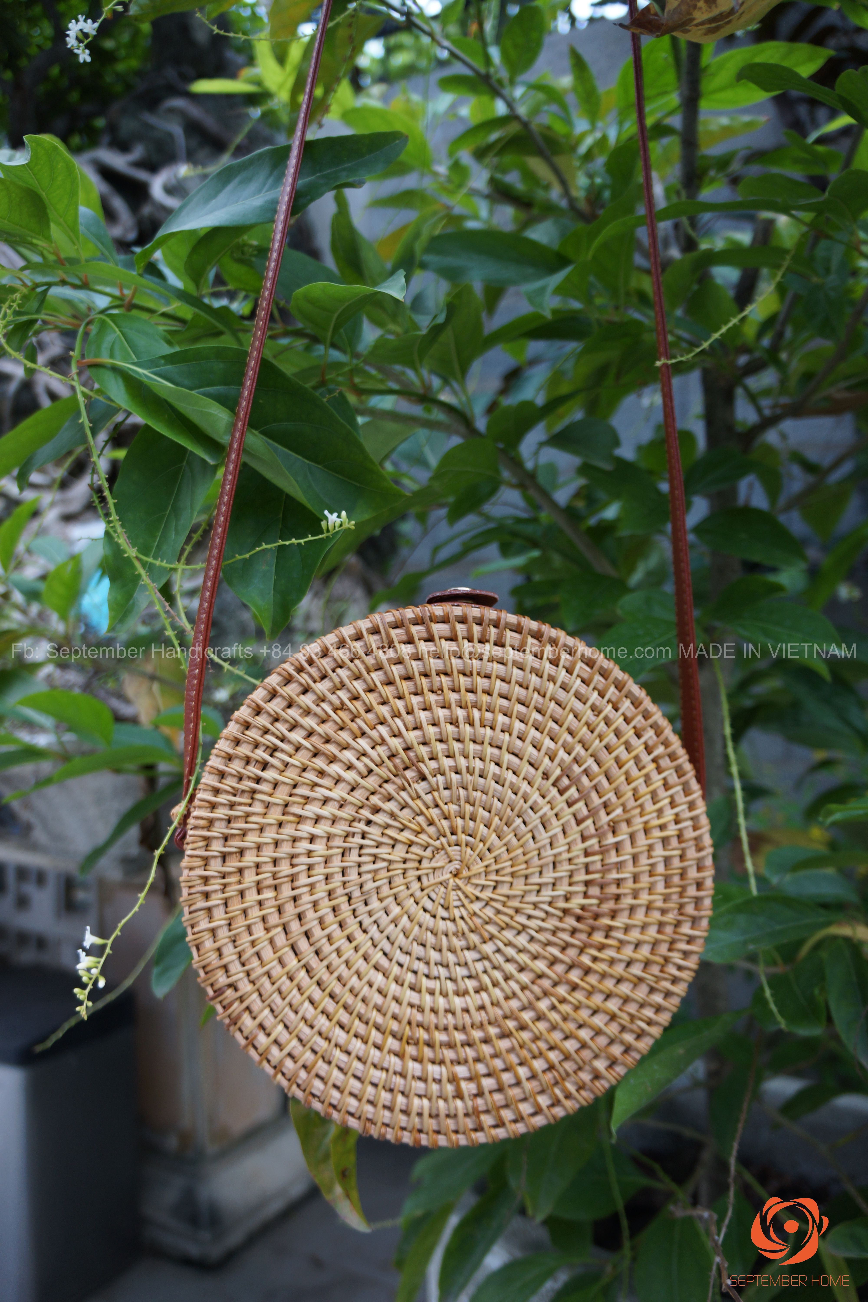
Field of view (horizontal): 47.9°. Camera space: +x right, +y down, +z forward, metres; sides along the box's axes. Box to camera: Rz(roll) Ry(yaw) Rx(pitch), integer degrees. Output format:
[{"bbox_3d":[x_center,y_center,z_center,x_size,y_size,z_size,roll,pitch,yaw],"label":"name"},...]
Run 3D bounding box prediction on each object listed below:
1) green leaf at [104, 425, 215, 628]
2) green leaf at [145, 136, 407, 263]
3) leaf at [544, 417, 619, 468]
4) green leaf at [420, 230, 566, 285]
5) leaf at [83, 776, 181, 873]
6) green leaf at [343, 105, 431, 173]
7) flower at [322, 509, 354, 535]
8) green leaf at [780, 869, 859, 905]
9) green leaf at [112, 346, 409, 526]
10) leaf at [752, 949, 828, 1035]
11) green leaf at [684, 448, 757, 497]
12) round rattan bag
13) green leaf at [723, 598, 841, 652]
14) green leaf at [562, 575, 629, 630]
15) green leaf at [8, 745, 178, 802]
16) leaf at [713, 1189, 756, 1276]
[{"bbox_3d":[-0.132,-0.060,0.470,0.041,0.096,0.022,23,-11,-4],"label":"green leaf"},{"bbox_3d":[-0.082,-0.233,0.500,0.137,0.039,0.025,-24,-19,-13],"label":"green leaf"},{"bbox_3d":[0.124,-0.174,0.820,0.065,0.041,0.022,9,-19,8],"label":"leaf"},{"bbox_3d":[0.049,-0.313,0.780,0.120,0.049,0.025,5,-27,4],"label":"green leaf"},{"bbox_3d":[-0.222,0.129,0.720,0.112,0.020,0.035,-45,29,-15],"label":"leaf"},{"bbox_3d":[-0.045,-0.487,0.930,0.085,0.045,0.028,33,-7,3],"label":"green leaf"},{"bbox_3d":[-0.043,-0.058,0.440,0.014,0.011,0.010,0,3,0],"label":"flower"},{"bbox_3d":[0.354,0.216,0.900,0.079,0.025,0.039,-1,47,9],"label":"green leaf"},{"bbox_3d":[-0.086,-0.105,0.470,0.152,0.062,0.026,24,-36,0],"label":"green leaf"},{"bbox_3d":[0.320,0.306,0.880,0.066,0.081,0.025,-3,-23,8],"label":"leaf"},{"bbox_3d":[0.229,-0.143,0.780,0.074,0.016,0.042,-21,46,-9],"label":"green leaf"},{"bbox_3d":[0.004,0.083,0.407,0.203,0.206,0.080,1,-5,-4],"label":"round rattan bag"},{"bbox_3d":[0.265,-0.015,0.750,0.094,0.054,0.055,0,-3,0],"label":"green leaf"},{"bbox_3d":[0.131,-0.040,0.800,0.055,0.038,0.025,-23,-24,-5],"label":"green leaf"},{"bbox_3d":[-0.250,0.088,0.720,0.142,0.025,0.042,-17,18,-13],"label":"green leaf"},{"bbox_3d":[0.231,0.447,0.750,0.037,0.070,0.035,0,-3,0],"label":"leaf"}]

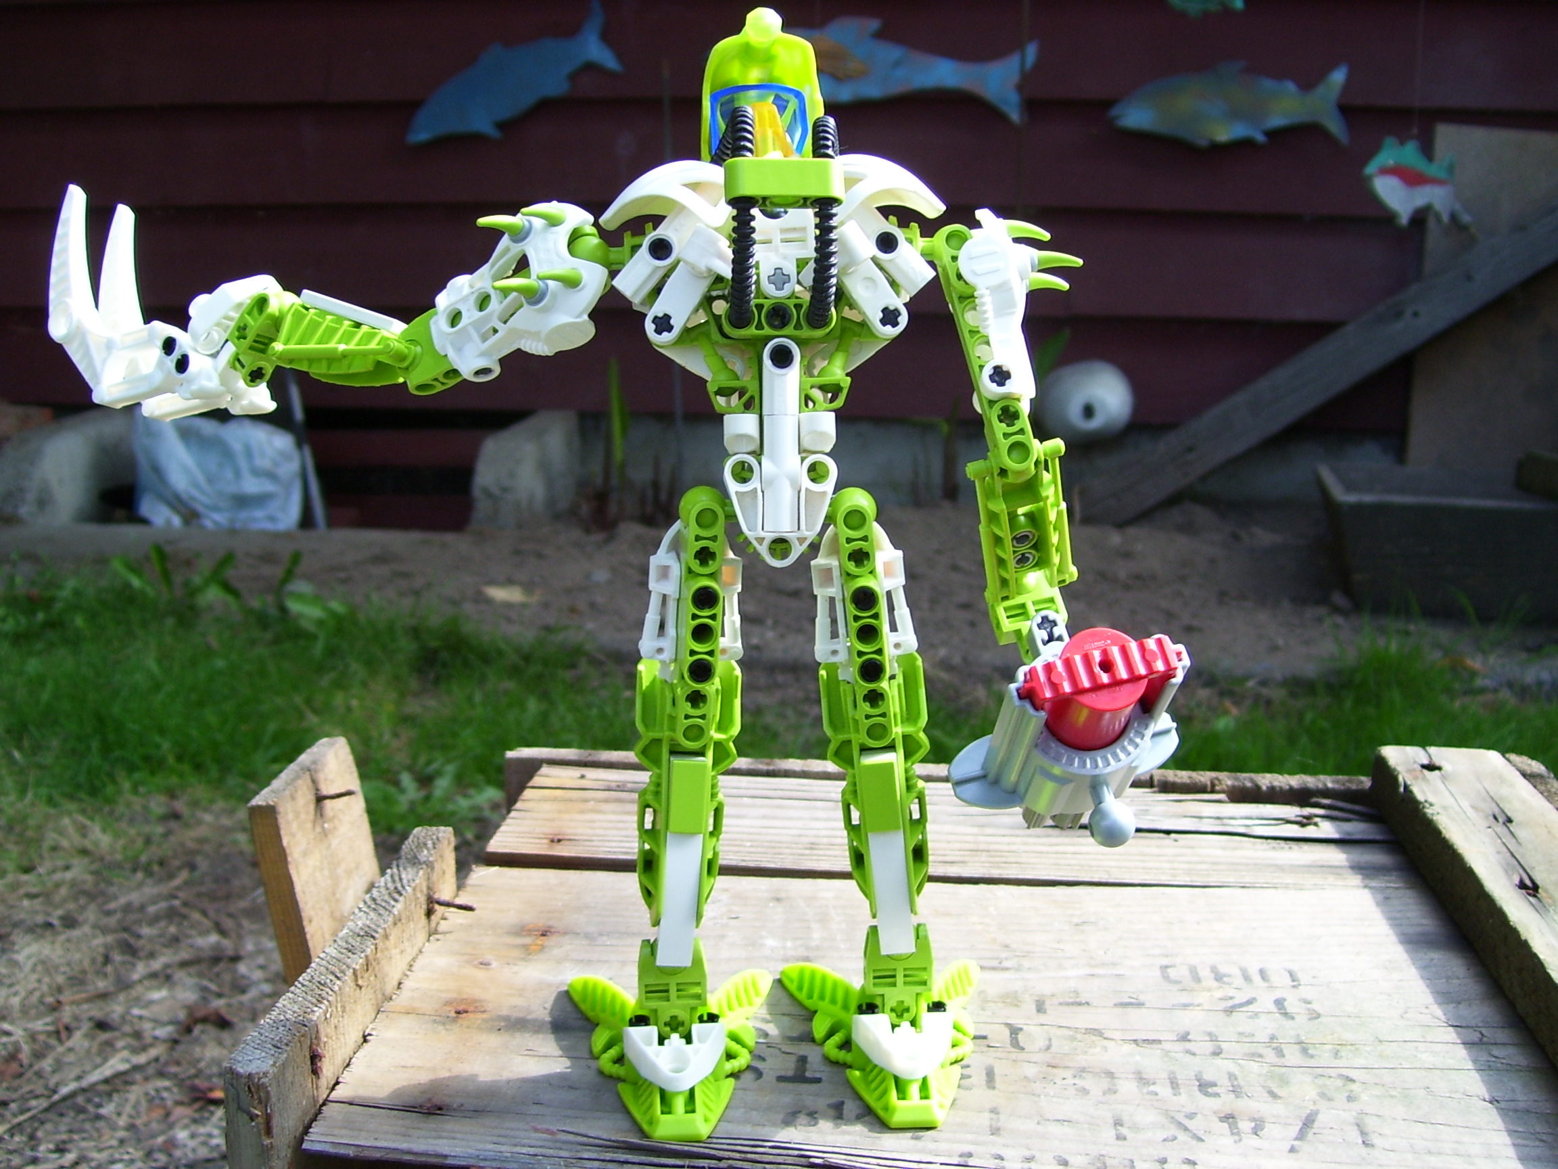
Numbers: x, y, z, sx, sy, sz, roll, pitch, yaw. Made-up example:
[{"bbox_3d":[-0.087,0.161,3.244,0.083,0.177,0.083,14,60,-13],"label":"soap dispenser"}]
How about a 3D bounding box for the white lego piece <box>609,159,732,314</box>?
[{"bbox_3d":[-0.024,-0.074,0.343,0.026,0.031,0.016,0,13,0],"label":"white lego piece"}]

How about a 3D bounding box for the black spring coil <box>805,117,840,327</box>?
[{"bbox_3d":[0.009,-0.075,0.334,0.007,0.043,0.013,0,13,0],"label":"black spring coil"}]

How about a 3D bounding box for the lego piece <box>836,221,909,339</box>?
[{"bbox_3d":[0.019,-0.063,0.340,0.009,0.024,0.009,-37,10,8],"label":"lego piece"}]

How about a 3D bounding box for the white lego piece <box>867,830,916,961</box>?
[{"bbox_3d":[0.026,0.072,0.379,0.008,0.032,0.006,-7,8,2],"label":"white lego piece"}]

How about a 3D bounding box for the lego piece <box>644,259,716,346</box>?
[{"bbox_3d":[-0.020,-0.061,0.341,0.008,0.022,0.007,31,11,-7],"label":"lego piece"}]

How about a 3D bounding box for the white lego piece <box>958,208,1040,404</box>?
[{"bbox_3d":[0.047,-0.060,0.346,0.015,0.041,0.014,-13,13,3],"label":"white lego piece"}]

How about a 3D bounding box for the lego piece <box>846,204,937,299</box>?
[{"bbox_3d":[0.023,-0.071,0.340,0.008,0.024,0.008,-42,10,9],"label":"lego piece"}]

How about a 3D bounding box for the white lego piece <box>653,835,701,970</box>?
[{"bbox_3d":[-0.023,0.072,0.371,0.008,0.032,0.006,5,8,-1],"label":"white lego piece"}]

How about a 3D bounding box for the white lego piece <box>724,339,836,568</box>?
[{"bbox_3d":[0.000,-0.028,0.340,0.024,0.049,0.011,0,13,0],"label":"white lego piece"}]

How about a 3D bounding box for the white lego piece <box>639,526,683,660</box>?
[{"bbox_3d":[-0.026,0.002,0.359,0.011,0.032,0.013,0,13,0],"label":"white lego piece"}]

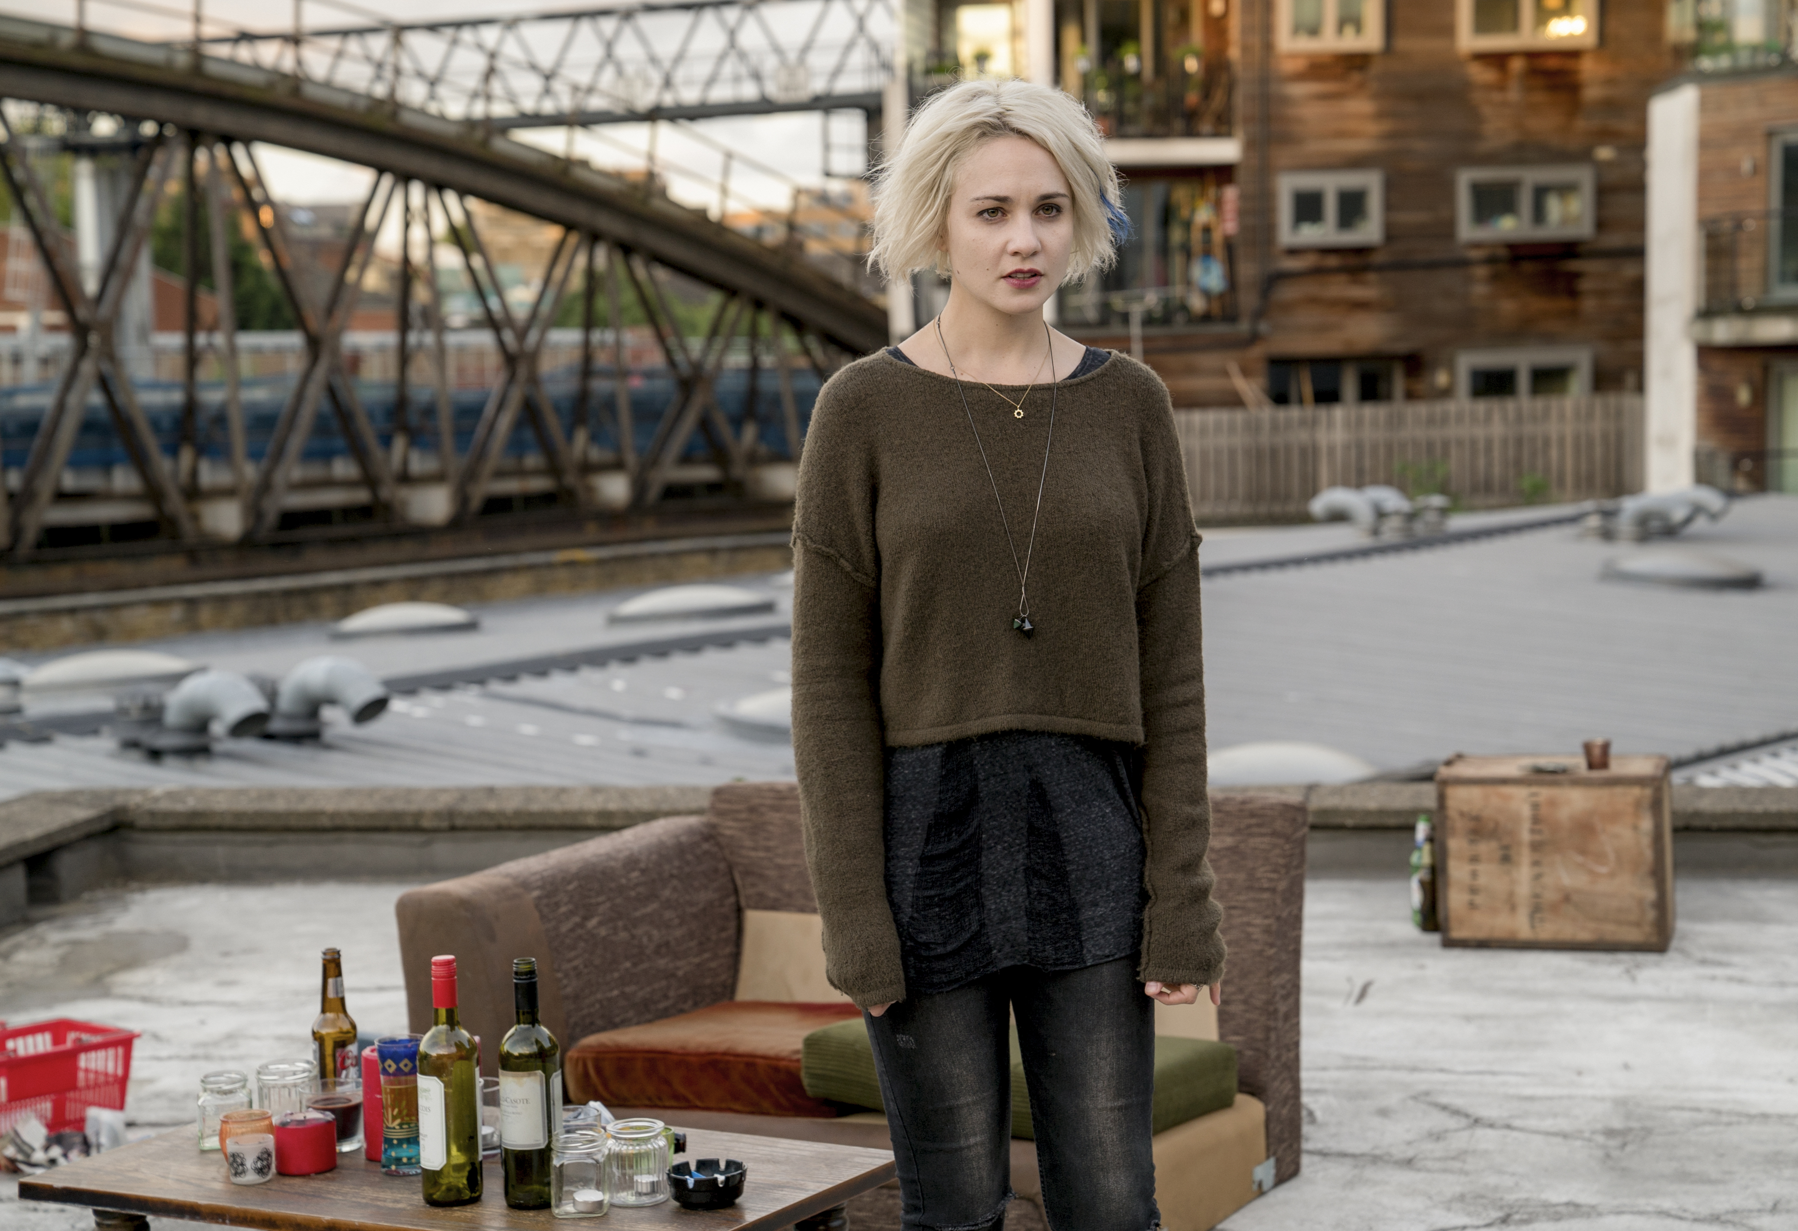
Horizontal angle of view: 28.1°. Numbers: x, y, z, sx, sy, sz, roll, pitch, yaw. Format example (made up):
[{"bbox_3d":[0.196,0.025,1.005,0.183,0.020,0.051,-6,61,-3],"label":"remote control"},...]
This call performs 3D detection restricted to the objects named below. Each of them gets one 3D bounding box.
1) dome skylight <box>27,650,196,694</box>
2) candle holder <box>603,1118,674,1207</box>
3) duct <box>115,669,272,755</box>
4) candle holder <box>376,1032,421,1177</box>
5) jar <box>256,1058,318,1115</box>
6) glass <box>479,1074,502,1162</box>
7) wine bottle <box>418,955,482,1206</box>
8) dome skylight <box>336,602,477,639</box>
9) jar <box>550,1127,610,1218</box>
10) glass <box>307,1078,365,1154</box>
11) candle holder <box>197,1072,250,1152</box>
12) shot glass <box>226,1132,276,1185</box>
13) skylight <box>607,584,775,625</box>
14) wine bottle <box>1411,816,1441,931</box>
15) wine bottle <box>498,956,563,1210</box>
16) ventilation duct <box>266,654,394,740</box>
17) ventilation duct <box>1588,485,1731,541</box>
[{"bbox_3d":[-3.891,0.242,17.825,0.830,0.155,0.830,-2,6,-7],"label":"dome skylight"},{"bbox_3d":[-0.317,0.666,4.368,0.075,0.091,0.075,-1,9,0],"label":"candle holder"},{"bbox_3d":[-4.609,0.634,23.400,1.080,0.540,0.480,7,12,41],"label":"duct"},{"bbox_3d":[-0.620,0.619,4.522,0.071,0.167,0.071,-1,6,0],"label":"candle holder"},{"bbox_3d":[-0.807,0.639,4.732,0.079,0.088,0.079,-1,6,0],"label":"jar"},{"bbox_3d":[-0.531,0.640,4.563,0.062,0.089,0.062,-2,9,-6],"label":"glass"},{"bbox_3d":[-0.549,0.567,4.368,0.074,0.301,0.074,-1,6,0],"label":"wine bottle"},{"bbox_3d":[-4.036,0.041,29.300,1.200,0.250,1.200,-4,5,-6],"label":"dome skylight"},{"bbox_3d":[-0.385,0.671,4.322,0.070,0.096,0.070,-1,6,0],"label":"jar"},{"bbox_3d":[-0.728,0.643,4.604,0.081,0.076,0.081,-2,9,-6],"label":"glass"},{"bbox_3d":[-0.867,0.638,4.618,0.065,0.087,0.065,-2,9,-6],"label":"candle holder"},{"bbox_3d":[-0.815,0.683,4.503,0.060,0.052,0.060,-1,6,0],"label":"shot glass"},{"bbox_3d":[-1.154,-0.111,19.480,0.880,0.150,0.880,-2,6,-7],"label":"skylight"},{"bbox_3d":[1.044,0.504,7.103,0.061,0.235,0.061,0,9,6],"label":"wine bottle"},{"bbox_3d":[-0.445,0.567,4.344,0.074,0.301,0.074,-1,6,0],"label":"wine bottle"},{"bbox_3d":[-3.770,0.550,23.800,0.880,0.510,0.360,5,11,35],"label":"ventilation duct"},{"bbox_3d":[4.901,-0.689,23.095,0.900,0.340,0.500,0,7,9],"label":"ventilation duct"}]

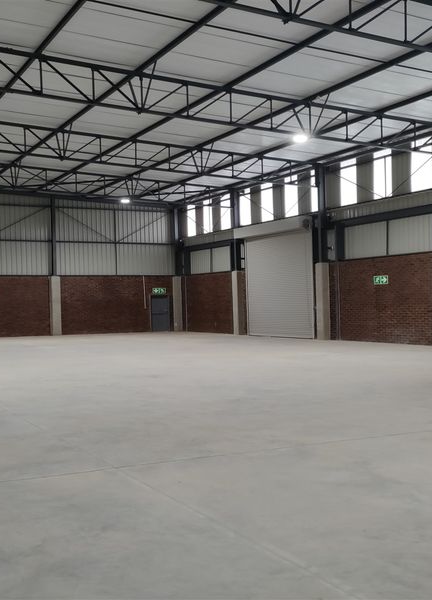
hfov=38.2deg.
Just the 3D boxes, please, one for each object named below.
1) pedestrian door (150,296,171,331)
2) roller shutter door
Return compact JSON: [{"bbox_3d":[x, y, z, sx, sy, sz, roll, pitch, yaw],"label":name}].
[{"bbox_3d":[-3.158,0.805,35.800,1.000,2.050,0.100,-1,0,-28],"label":"pedestrian door"},{"bbox_3d":[2.764,-0.602,28.000,0.150,4.450,4.500,-1,0,-33],"label":"roller shutter door"}]

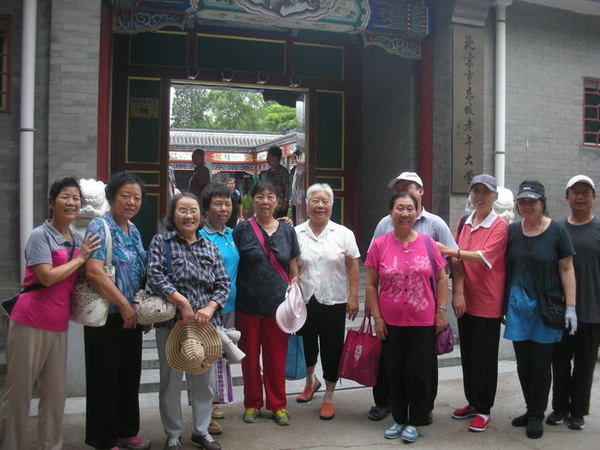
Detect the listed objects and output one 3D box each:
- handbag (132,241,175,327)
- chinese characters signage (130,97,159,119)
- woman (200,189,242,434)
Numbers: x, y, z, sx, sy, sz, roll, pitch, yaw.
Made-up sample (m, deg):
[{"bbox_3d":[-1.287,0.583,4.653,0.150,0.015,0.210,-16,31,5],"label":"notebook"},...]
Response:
[{"bbox_3d":[-0.863,0.347,3.600,0.265,0.500,0.180,1,0,6],"label":"handbag"},{"bbox_3d":[-1.704,-1.282,6.650,0.305,0.230,0.030,1,0,-18],"label":"chinese characters signage"},{"bbox_3d":[-0.533,0.501,3.920,0.460,1.550,0.310,0,1,-14],"label":"woman"}]

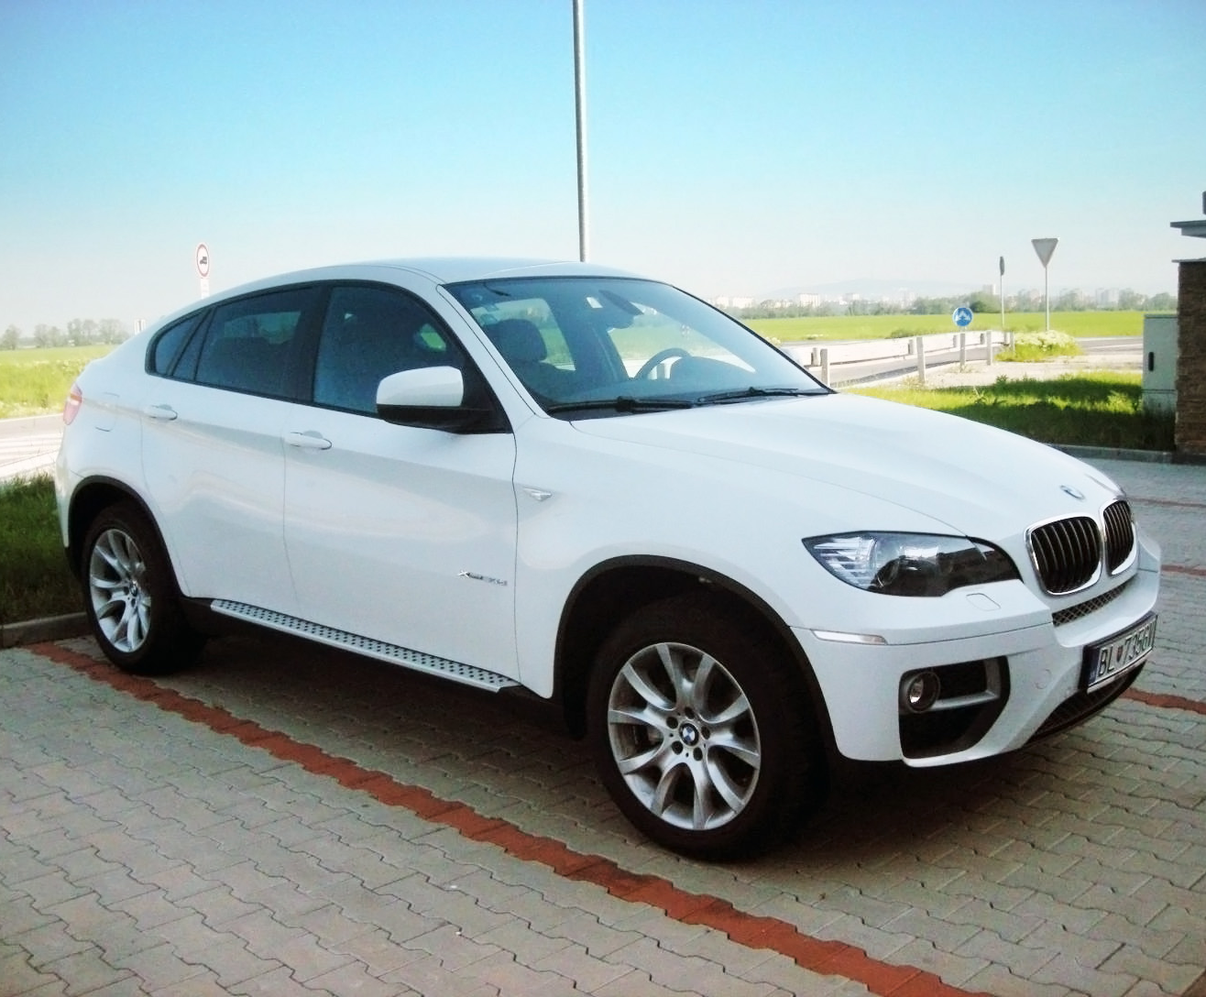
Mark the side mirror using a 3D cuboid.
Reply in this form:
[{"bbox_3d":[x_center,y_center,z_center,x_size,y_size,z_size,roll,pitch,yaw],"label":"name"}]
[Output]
[{"bbox_3d":[-0.508,-0.315,4.148,0.260,0.195,0.250,7,10,41],"label":"side mirror"}]

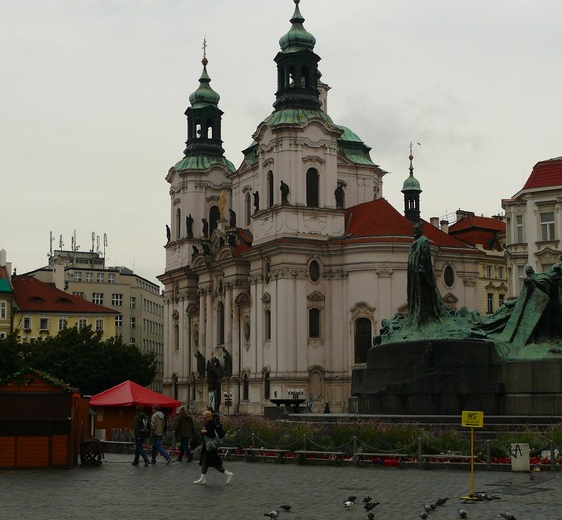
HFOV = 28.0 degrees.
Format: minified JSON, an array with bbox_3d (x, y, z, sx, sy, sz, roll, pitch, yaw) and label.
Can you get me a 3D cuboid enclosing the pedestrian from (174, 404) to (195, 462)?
[{"bbox_3d":[-3.079,5.582,36.167,0.580,1.750,0.500,3,-8,-25],"label":"pedestrian"}]

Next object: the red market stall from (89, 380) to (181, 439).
[{"bbox_3d":[-6.467,6.570,48.053,3.100,2.920,3.100,-5,-9,33],"label":"red market stall"}]

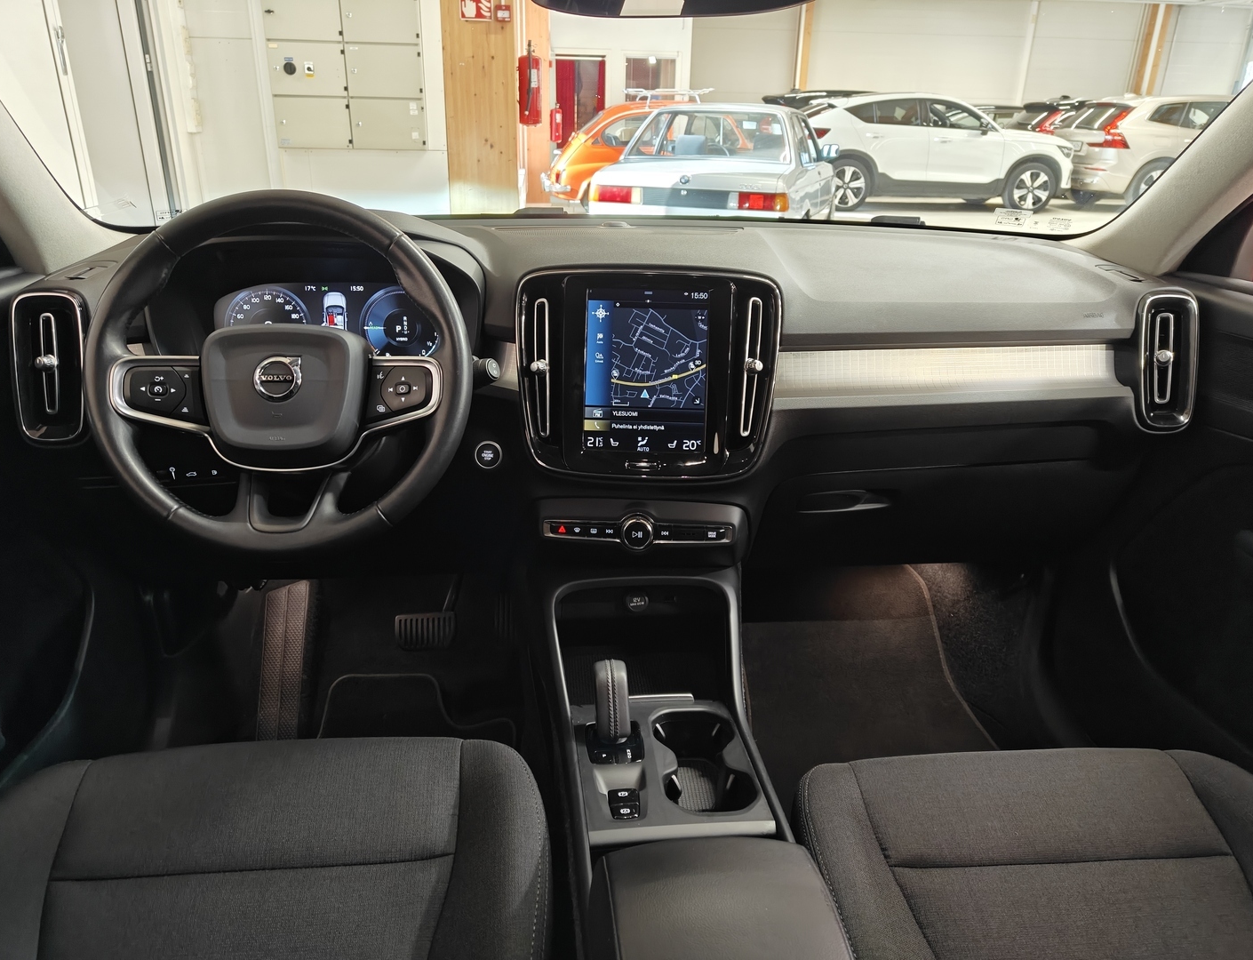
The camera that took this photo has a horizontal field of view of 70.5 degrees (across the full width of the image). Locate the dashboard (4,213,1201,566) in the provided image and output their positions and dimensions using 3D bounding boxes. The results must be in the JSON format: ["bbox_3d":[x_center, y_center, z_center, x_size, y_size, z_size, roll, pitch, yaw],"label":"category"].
[{"bbox_3d":[-0.002,-0.144,1.203,1.430,0.420,0.460,-1,23,-6],"label":"dashboard"}]

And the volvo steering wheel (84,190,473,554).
[{"bbox_3d":[-0.337,-0.107,0.884,0.367,0.360,0.095,-1,-7,-6],"label":"volvo steering wheel"}]

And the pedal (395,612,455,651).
[{"bbox_3d":[-0.313,0.236,1.388,0.092,0.062,0.028,-1,-12,-6],"label":"pedal"}]

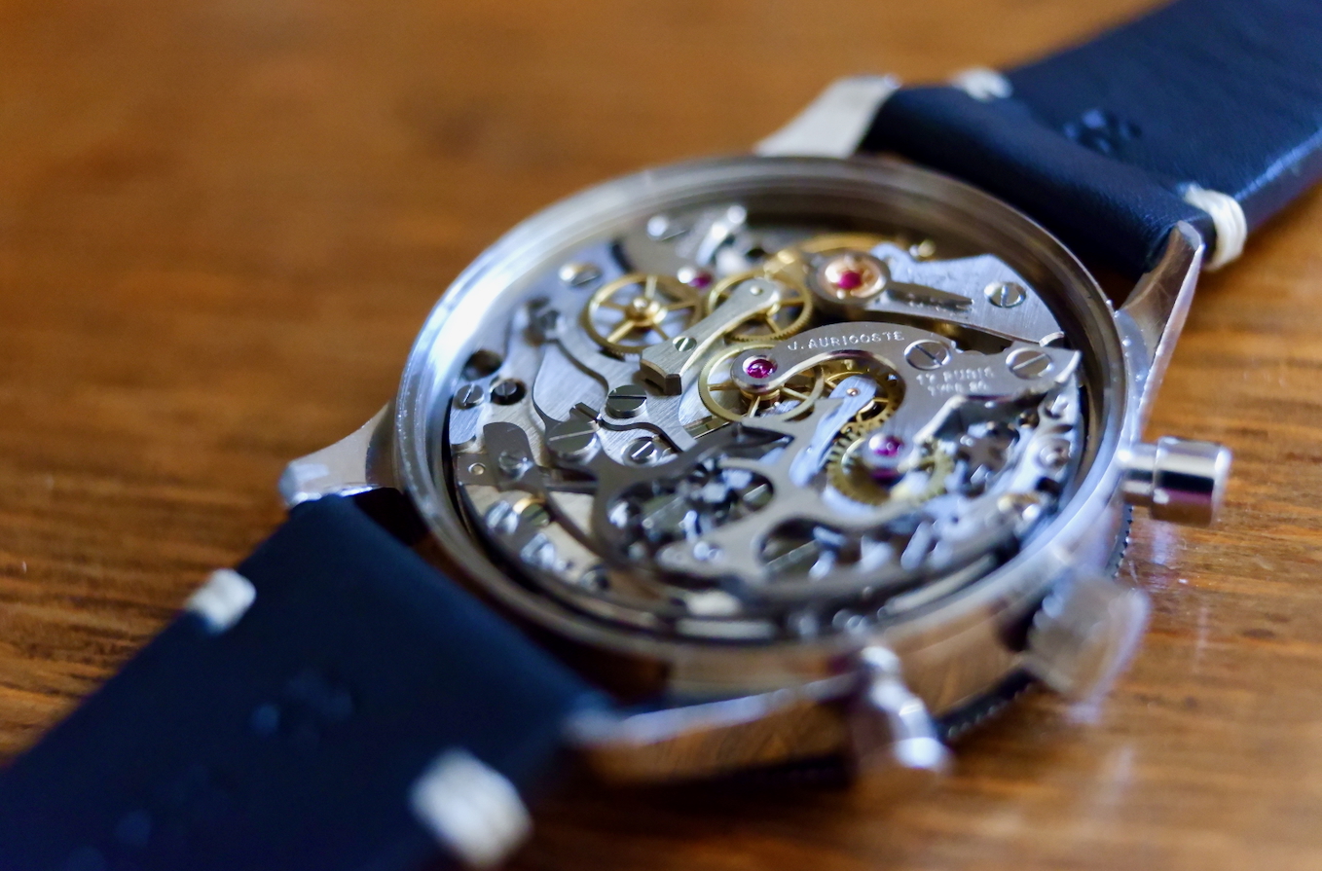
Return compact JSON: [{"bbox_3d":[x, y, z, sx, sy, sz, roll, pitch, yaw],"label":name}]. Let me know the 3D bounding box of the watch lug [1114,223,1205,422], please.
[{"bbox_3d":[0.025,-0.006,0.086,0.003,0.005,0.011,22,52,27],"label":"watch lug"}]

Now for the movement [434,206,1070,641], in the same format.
[{"bbox_3d":[0.005,-0.001,0.086,0.032,0.005,0.032,-8,44,0],"label":"movement"}]

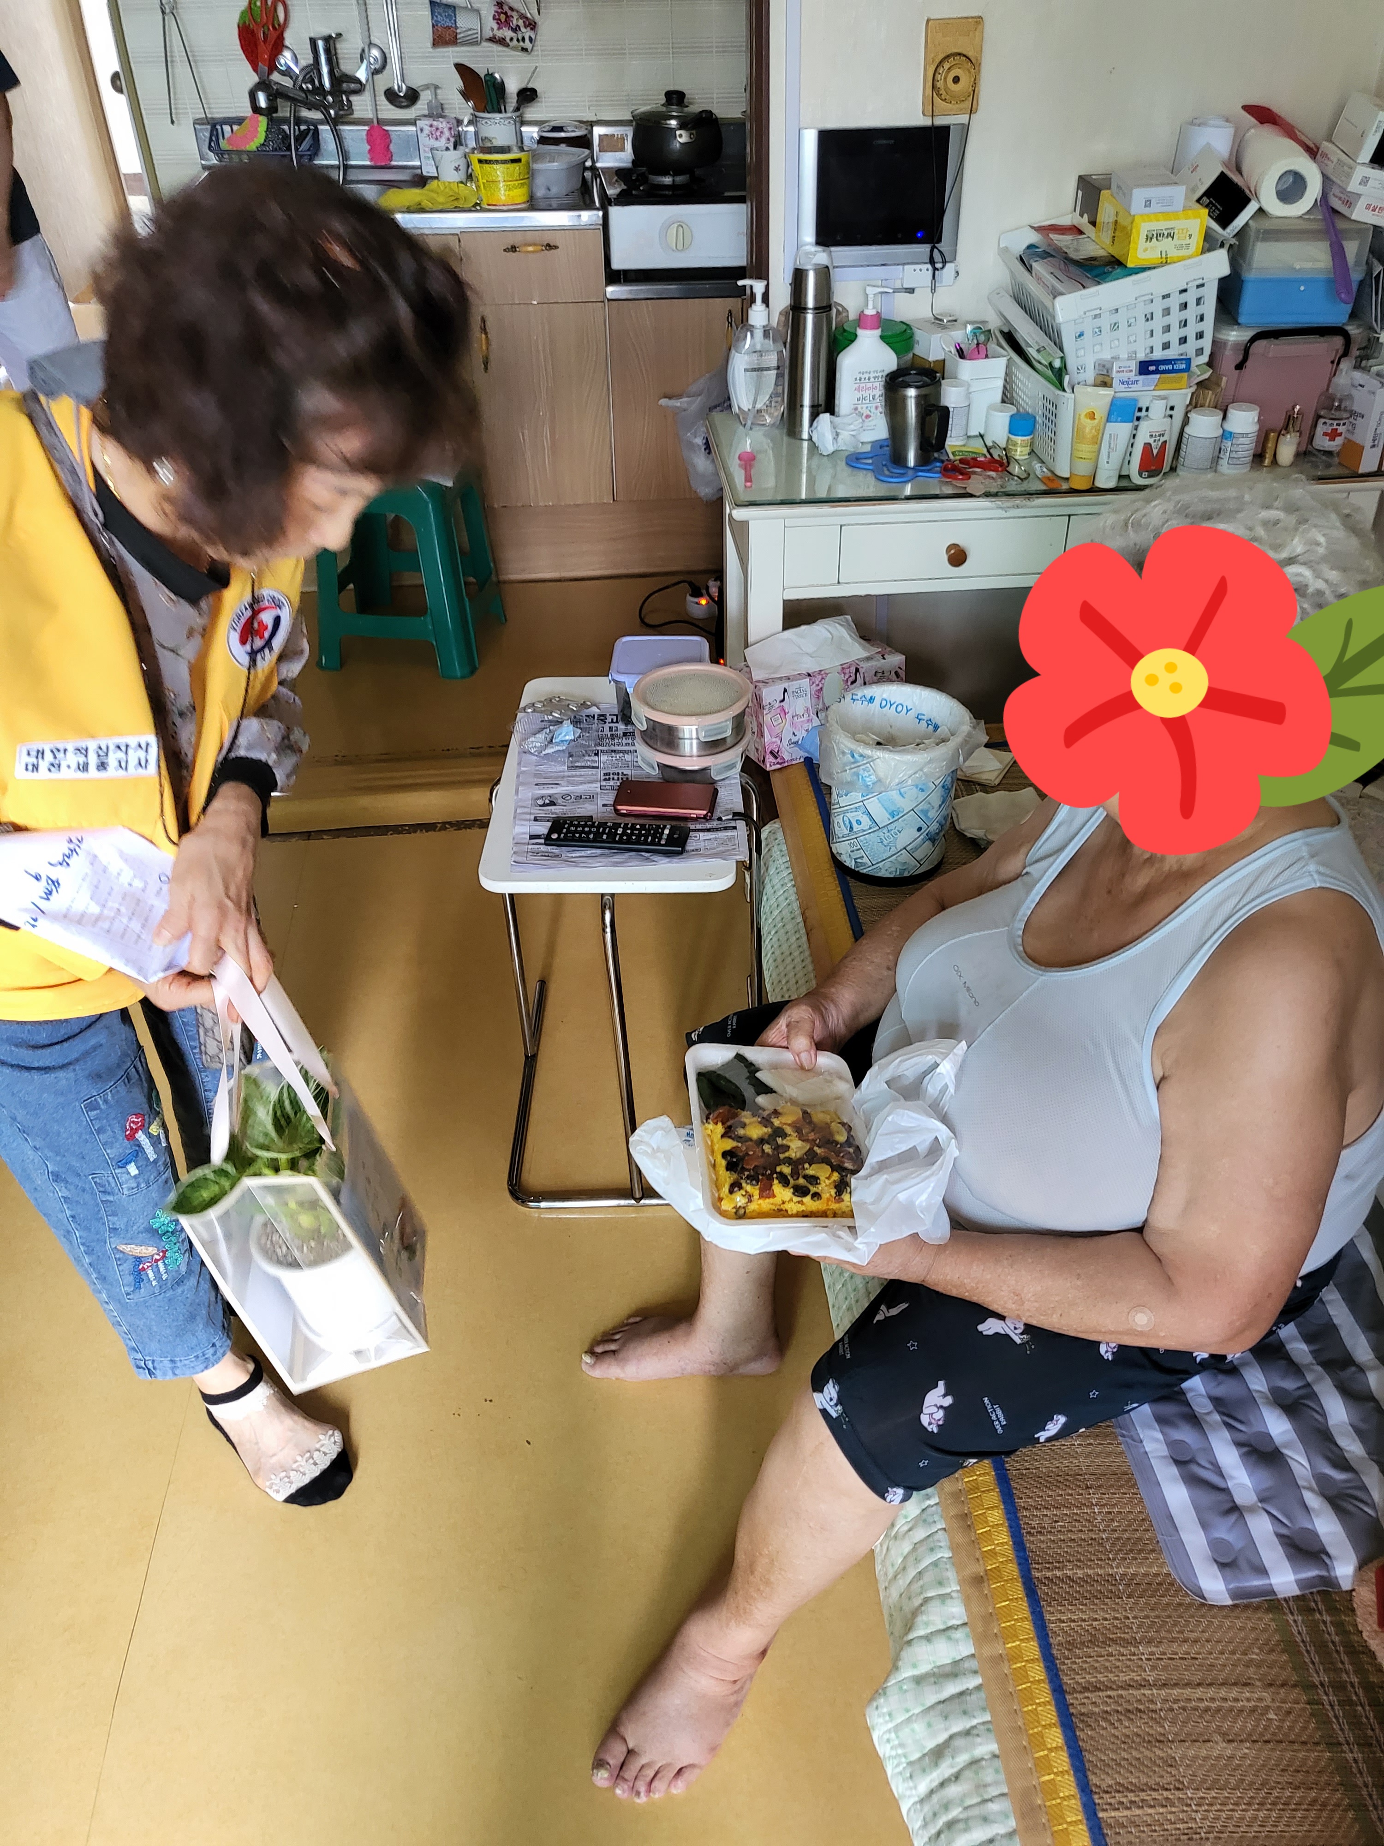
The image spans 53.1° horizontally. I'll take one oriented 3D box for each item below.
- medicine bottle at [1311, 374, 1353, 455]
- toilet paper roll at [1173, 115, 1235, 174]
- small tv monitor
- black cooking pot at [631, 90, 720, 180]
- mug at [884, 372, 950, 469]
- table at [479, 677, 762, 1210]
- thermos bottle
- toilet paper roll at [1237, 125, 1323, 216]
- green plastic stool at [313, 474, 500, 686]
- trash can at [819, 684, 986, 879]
[{"bbox_3d":[0.910,-0.727,1.964,0.054,0.105,0.054,9,37,14],"label":"medicine bottle"},{"bbox_3d":[0.729,-1.089,1.983,0.080,0.100,0.080,-1,36,1],"label":"toilet paper roll"},{"bbox_3d":[0.275,-1.067,2.035,0.237,0.182,0.042,-3,36,-2],"label":"small tv monitor"},{"bbox_3d":[-0.019,-1.814,3.191,0.213,0.166,0.335,-17,39,-20],"label":"black cooking pot"},{"bbox_3d":[0.331,-0.717,1.964,0.103,0.115,0.080,9,37,14],"label":"mug"},{"bbox_3d":[-0.077,0.002,1.950,0.345,0.470,0.610,-1,36,2],"label":"table"},{"bbox_3d":[0.176,-0.853,2.038,0.066,0.257,0.066,-3,36,-2],"label":"thermos bottle"},{"bbox_3d":[0.790,-1.017,1.873,0.087,0.087,0.100,-3,51,-2],"label":"toilet paper roll"},{"bbox_3d":[-0.664,-0.833,3.165,0.360,0.420,0.360,4,36,8],"label":"green plastic stool"},{"bbox_3d":[0.305,-0.208,2.105,0.215,0.248,0.215,-1,36,1],"label":"trash can"}]

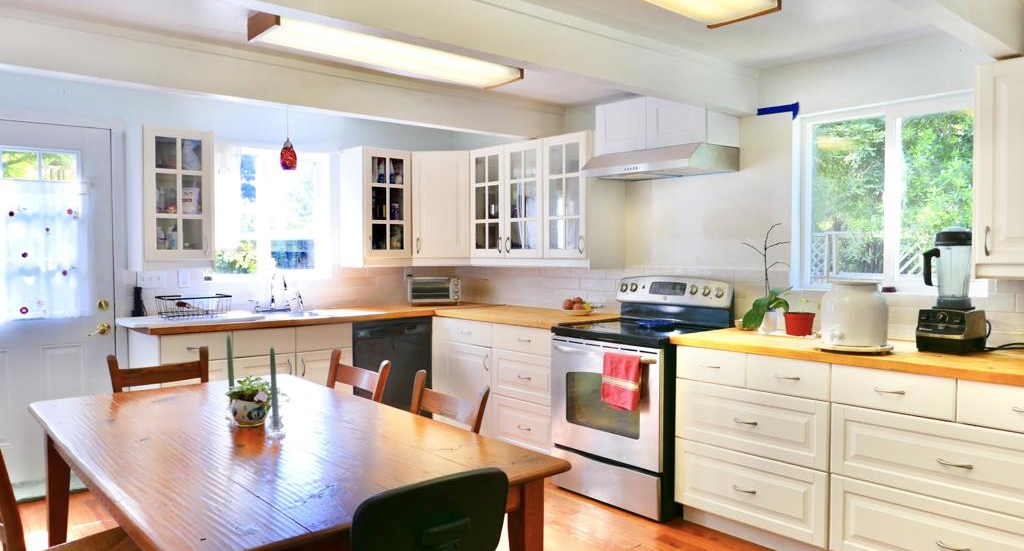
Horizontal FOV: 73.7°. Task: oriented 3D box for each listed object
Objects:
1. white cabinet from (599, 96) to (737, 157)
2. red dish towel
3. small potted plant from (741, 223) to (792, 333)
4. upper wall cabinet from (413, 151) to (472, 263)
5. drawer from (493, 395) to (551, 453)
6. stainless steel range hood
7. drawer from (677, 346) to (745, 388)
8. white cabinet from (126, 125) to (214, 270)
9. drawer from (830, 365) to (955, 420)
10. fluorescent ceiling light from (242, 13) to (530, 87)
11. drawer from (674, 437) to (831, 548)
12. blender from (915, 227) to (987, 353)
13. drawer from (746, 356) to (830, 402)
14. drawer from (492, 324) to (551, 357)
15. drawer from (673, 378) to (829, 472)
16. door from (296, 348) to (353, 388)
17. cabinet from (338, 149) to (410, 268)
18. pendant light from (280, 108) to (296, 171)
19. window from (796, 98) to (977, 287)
[{"bbox_3d":[0.877,-0.851,3.922,0.379,0.294,0.735,-2,3,-42],"label":"white cabinet"},{"bbox_3d":[0.558,0.543,3.515,0.055,0.278,0.240,-2,3,-42],"label":"red dish towel"},{"bbox_3d":[1.346,0.007,3.611,0.250,0.574,0.250,-2,2,-42],"label":"small potted plant"},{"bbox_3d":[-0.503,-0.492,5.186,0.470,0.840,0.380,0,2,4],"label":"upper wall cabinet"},{"bbox_3d":[0.280,0.919,4.426,0.540,0.298,0.607,-2,3,-42],"label":"drawer"},{"bbox_3d":[0.834,-0.639,3.897,0.489,0.127,0.745,-2,3,-42],"label":"stainless steel range hood"},{"bbox_3d":[1.098,0.439,3.413,0.400,0.152,0.375,-2,2,-42],"label":"drawer"},{"bbox_3d":[-2.167,-0.469,4.339,0.408,0.863,0.370,-2,2,-42],"label":"white cabinet"},{"bbox_3d":[1.636,0.458,2.820,0.400,0.152,0.453,-2,2,-42],"label":"drawer"},{"bbox_3d":[-0.525,-1.047,3.175,1.267,0.105,0.310,-2,2,-42],"label":"fluorescent ceiling light"},{"bbox_3d":[1.228,0.981,3.287,0.400,0.327,0.762,-2,2,-42],"label":"drawer"},{"bbox_3d":[1.875,0.057,2.908,0.222,0.522,0.187,-2,3,-35],"label":"blender"},{"bbox_3d":[1.401,0.436,3.159,0.540,0.158,0.377,-2,3,-42],"label":"drawer"},{"bbox_3d":[0.215,0.405,4.389,0.400,0.147,0.578,-2,2,-42],"label":"drawer"},{"bbox_3d":[1.274,0.659,3.309,0.540,0.298,0.759,-2,3,-42],"label":"drawer"},{"bbox_3d":[-1.198,0.790,4.386,0.378,0.617,0.020,-2,2,-42],"label":"door"},{"bbox_3d":[-1.004,-0.487,5.044,0.406,0.843,0.345,-2,3,-42],"label":"cabinet"},{"bbox_3d":[-1.423,-0.886,4.340,0.105,0.435,0.105,-2,3,-42],"label":"pendant light"},{"bbox_3d":[1.805,-0.371,3.323,0.090,0.906,0.860,-2,2,-42],"label":"window"}]

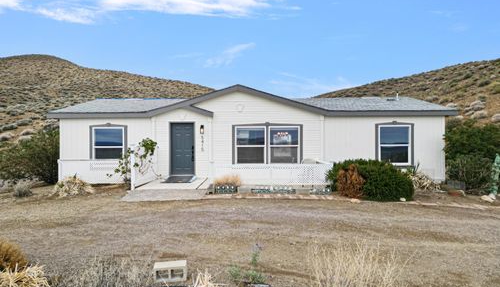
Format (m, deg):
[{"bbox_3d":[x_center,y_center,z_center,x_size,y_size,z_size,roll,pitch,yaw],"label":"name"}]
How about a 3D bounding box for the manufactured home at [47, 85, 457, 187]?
[{"bbox_3d":[0.120,-0.370,17.100,15.300,3.750,8.300,0,0,0],"label":"manufactured home"}]

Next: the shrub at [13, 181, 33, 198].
[{"bbox_3d":[-6.830,1.340,10.400,0.600,0.520,0.580,0,0,0],"label":"shrub"}]

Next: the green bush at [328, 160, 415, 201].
[{"bbox_3d":[3.520,0.980,10.200,2.500,1.120,1.900,0,0,0],"label":"green bush"}]

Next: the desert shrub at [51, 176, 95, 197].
[{"bbox_3d":[-5.430,1.270,10.650,1.270,0.640,1.100,0,0,0],"label":"desert shrub"}]

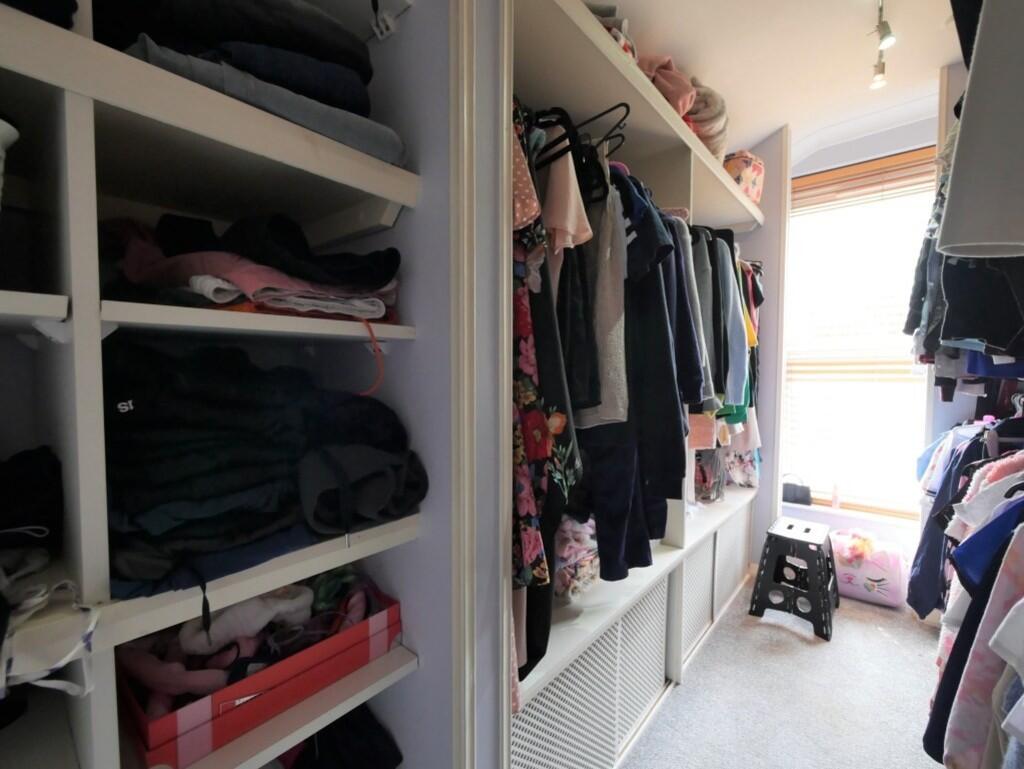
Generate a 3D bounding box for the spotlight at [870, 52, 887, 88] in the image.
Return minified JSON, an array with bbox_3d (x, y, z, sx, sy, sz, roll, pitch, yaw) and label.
[{"bbox_3d":[1.451,-1.241,1.645,0.056,0.110,0.060,2,3,43],"label":"spotlight"}]

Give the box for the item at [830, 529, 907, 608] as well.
[{"bbox_3d":[1.748,0.917,2.142,0.380,0.275,0.200,2,3,35],"label":"item"}]

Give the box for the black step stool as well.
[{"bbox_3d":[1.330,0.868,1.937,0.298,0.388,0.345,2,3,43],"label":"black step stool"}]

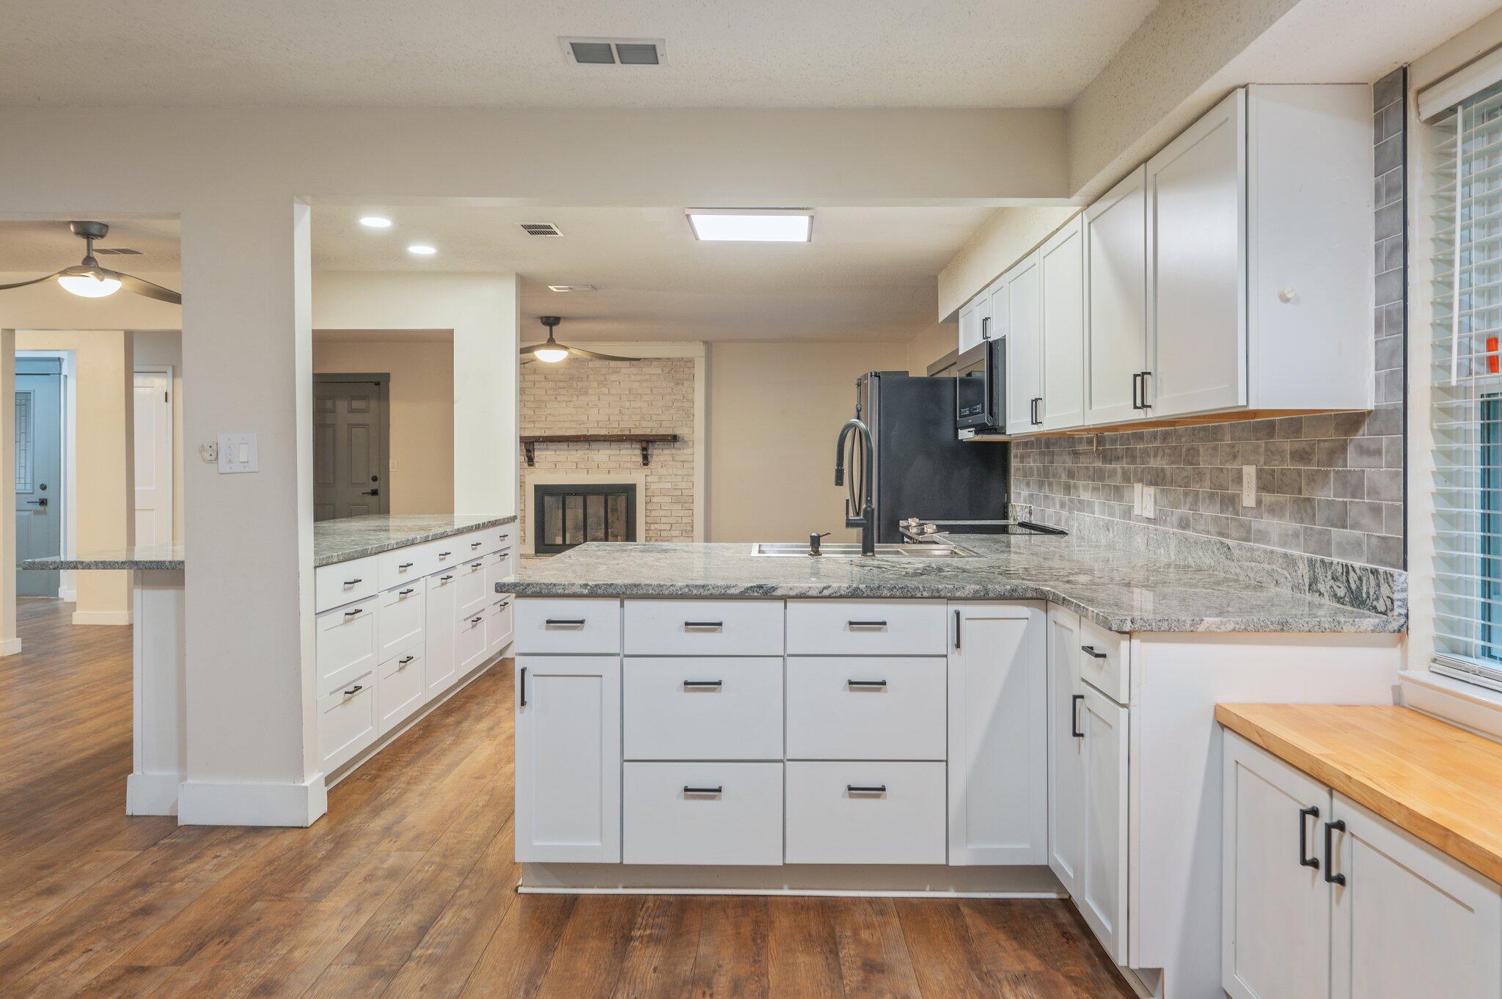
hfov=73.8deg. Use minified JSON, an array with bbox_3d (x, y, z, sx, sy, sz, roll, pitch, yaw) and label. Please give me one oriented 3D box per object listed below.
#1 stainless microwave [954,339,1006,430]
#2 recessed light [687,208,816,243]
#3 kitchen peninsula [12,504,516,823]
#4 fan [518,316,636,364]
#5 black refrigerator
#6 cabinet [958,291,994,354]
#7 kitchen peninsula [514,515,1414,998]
[{"bbox_3d":[1.285,-0.560,5.000,0.400,0.410,0.760,0,2,1],"label":"stainless microwave"},{"bbox_3d":[0.006,-1.365,4.980,0.600,0.040,0.580,0,2,1],"label":"recessed light"},{"bbox_3d":[-1.978,0.630,4.800,1.010,0.920,2.700,0,2,1],"label":"kitchen peninsula"},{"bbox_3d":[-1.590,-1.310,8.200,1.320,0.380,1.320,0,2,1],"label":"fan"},{"bbox_3d":[1.062,0.144,6.230,0.830,1.770,0.910,0,2,1],"label":"black refrigerator"},{"bbox_3d":[1.345,-0.935,5.250,0.320,0.280,0.780,0,2,1],"label":"cabinet"},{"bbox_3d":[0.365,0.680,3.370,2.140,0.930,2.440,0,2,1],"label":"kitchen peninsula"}]

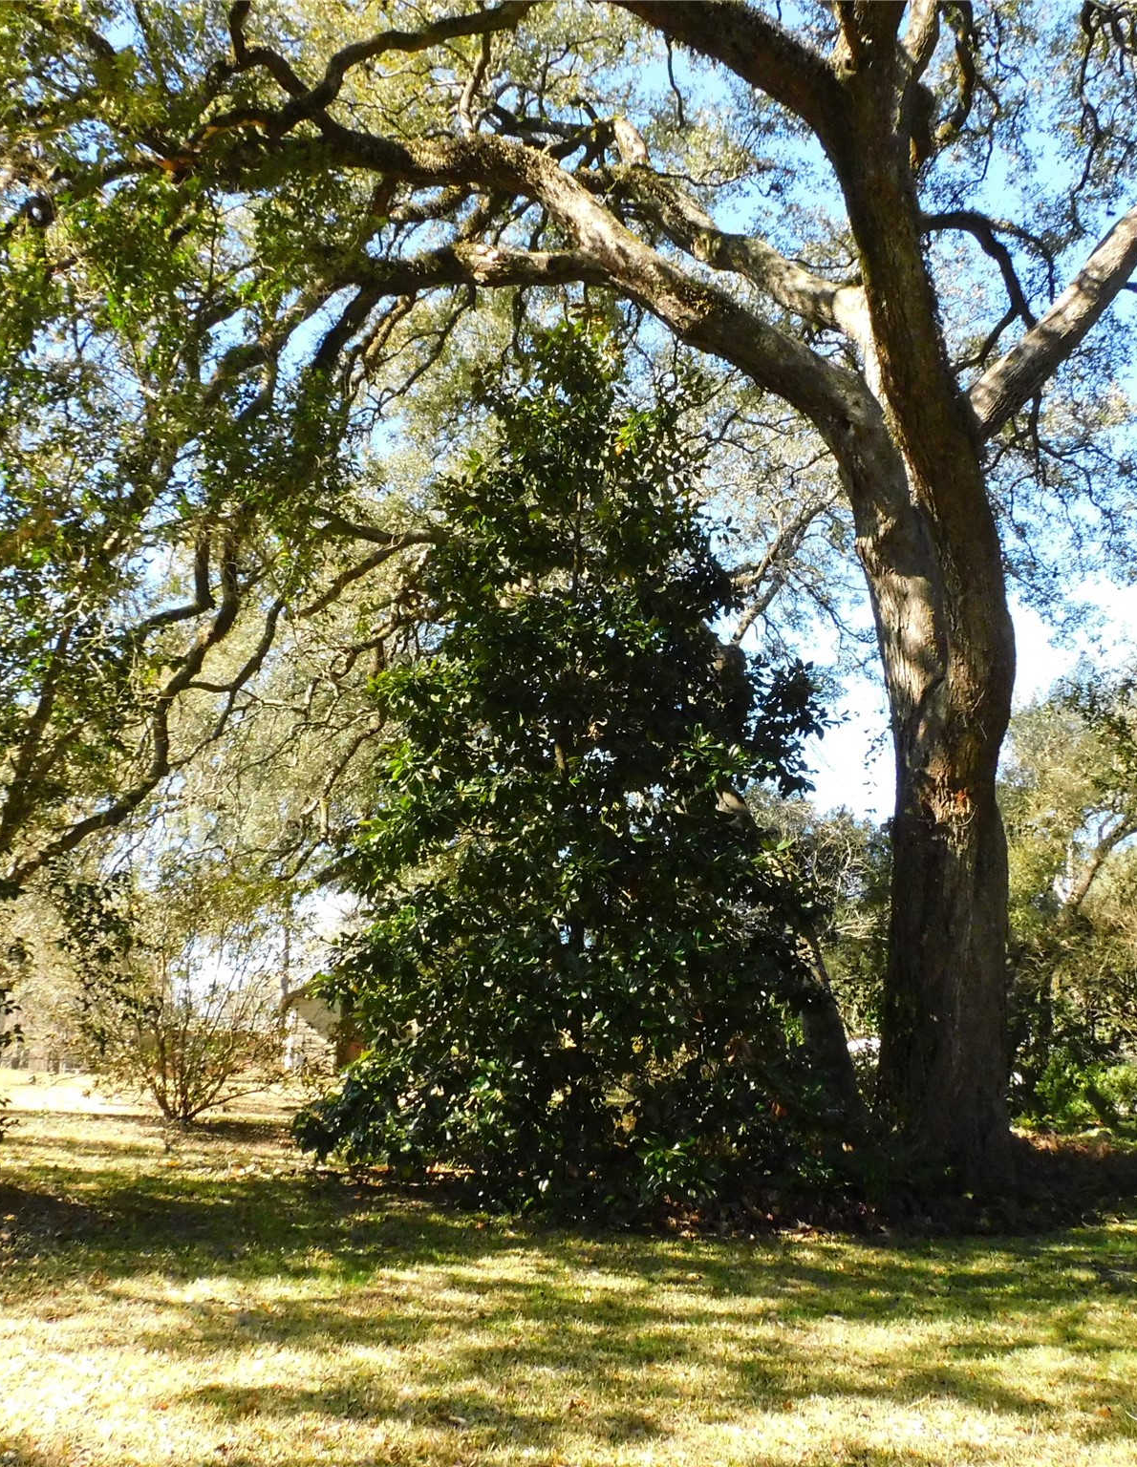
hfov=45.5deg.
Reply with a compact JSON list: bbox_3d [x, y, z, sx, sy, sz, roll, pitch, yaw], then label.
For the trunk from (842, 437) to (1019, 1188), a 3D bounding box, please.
[{"bbox_3d":[3.422,0.508,12.445,1.569,6.876,1.400,0,-11,0],"label":"trunk"}]

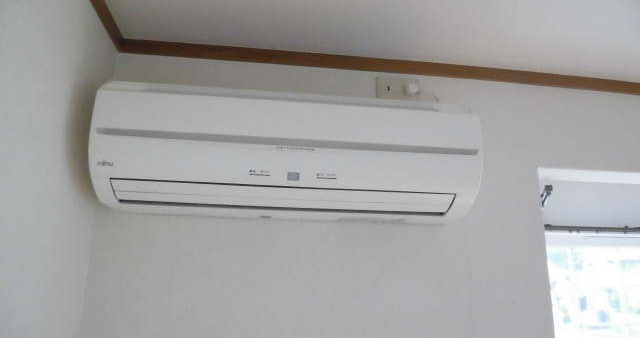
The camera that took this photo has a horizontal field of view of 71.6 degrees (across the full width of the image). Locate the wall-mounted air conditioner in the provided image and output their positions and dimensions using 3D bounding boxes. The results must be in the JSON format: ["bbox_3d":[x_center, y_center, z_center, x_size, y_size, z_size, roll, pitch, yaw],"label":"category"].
[{"bbox_3d":[-0.056,-0.035,0.995,0.791,0.266,0.200,3,-14,-9],"label":"wall-mounted air conditioner"}]

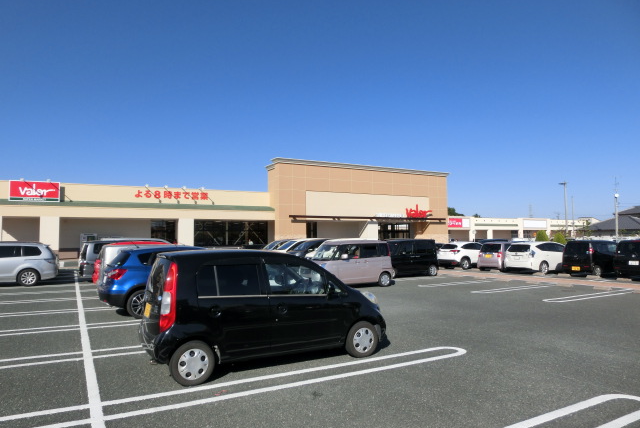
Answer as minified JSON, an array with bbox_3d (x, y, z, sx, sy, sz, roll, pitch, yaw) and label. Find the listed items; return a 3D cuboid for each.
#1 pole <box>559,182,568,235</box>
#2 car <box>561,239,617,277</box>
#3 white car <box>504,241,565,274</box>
[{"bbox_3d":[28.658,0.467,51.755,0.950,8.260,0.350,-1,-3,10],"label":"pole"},{"bbox_3d":[13.215,2.067,21.103,3.395,1.640,1.475,2,-4,-29],"label":"car"},{"bbox_3d":[11.577,2.210,22.780,4.615,1.575,1.775,2,-4,-29],"label":"white car"}]

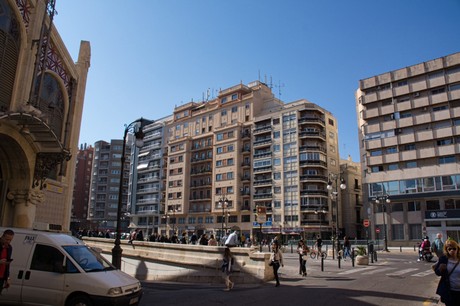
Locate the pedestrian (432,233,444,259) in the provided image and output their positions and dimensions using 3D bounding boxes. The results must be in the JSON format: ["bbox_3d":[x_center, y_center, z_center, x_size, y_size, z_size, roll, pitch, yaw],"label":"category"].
[{"bbox_3d":[9.177,4.392,15.005,0.550,1.730,0.420,-7,-16,33],"label":"pedestrian"}]

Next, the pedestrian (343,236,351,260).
[{"bbox_3d":[8.302,6.848,24.703,0.550,1.680,0.480,7,-14,-24],"label":"pedestrian"}]

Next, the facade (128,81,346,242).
[{"bbox_3d":[-2.801,4.033,98.983,67.500,40.200,18.000,-11,-18,42],"label":"facade"}]

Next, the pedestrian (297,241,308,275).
[{"bbox_3d":[3.364,4.918,16.100,0.530,1.630,0.450,-2,-13,15],"label":"pedestrian"}]

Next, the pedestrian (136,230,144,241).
[{"bbox_3d":[-6.253,6.246,23.934,0.520,1.660,0.360,-5,-14,23],"label":"pedestrian"}]

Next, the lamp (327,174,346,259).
[{"bbox_3d":[8.854,5.128,28.280,1.500,6.830,0.450,-6,-15,27],"label":"lamp"}]

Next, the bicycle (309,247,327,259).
[{"bbox_3d":[6.876,7.773,26.930,1.600,1.030,0.550,5,-14,-18],"label":"bicycle"}]

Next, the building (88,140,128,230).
[{"bbox_3d":[-39.731,12.958,126.789,16.000,34.200,15.000,0,-13,4],"label":"building"}]

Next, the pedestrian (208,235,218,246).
[{"bbox_3d":[-0.982,5.543,19.738,0.520,1.660,0.360,-4,-14,20],"label":"pedestrian"}]

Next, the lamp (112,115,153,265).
[{"bbox_3d":[-5.055,2.178,17.720,1.250,8.330,0.520,9,-15,-31],"label":"lamp"}]

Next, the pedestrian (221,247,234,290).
[{"bbox_3d":[-0.068,4.474,13.284,0.520,1.600,0.470,-3,-14,18],"label":"pedestrian"}]

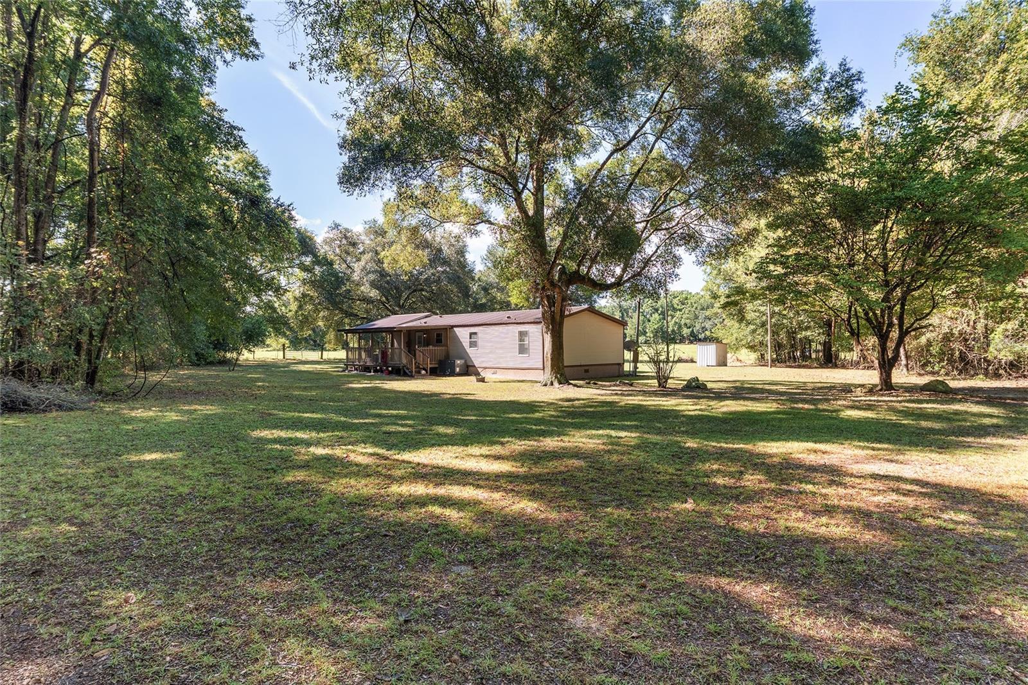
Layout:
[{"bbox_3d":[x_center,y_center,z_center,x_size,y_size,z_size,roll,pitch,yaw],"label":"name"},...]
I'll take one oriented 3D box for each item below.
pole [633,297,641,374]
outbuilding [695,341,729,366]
[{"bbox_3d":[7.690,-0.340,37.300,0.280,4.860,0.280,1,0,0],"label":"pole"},{"bbox_3d":[18.000,1.070,54.300,2.170,2.120,1.760,0,-1,-44],"label":"outbuilding"}]

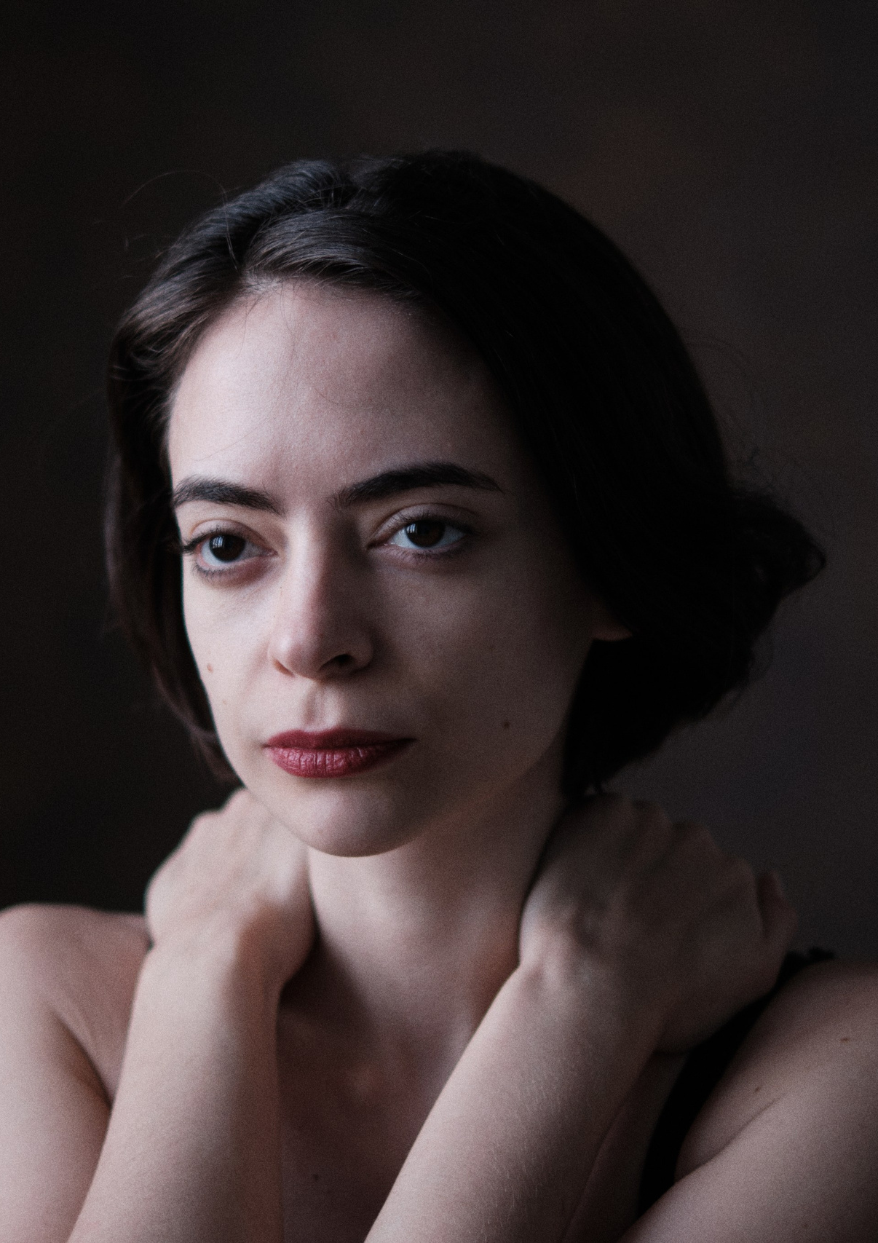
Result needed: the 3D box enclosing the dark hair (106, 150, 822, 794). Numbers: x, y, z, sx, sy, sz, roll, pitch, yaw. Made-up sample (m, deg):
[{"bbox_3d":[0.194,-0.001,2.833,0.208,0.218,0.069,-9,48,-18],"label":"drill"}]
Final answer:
[{"bbox_3d":[0.013,-0.050,0.920,0.200,0.220,0.225,0,4,25],"label":"dark hair"}]

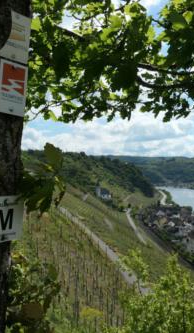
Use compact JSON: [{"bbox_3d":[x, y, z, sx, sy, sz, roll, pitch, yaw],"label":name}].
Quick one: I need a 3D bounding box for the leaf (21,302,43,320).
[{"bbox_3d":[-0.155,0.348,0.800,0.052,0.043,0.020,0,2,-6],"label":"leaf"}]

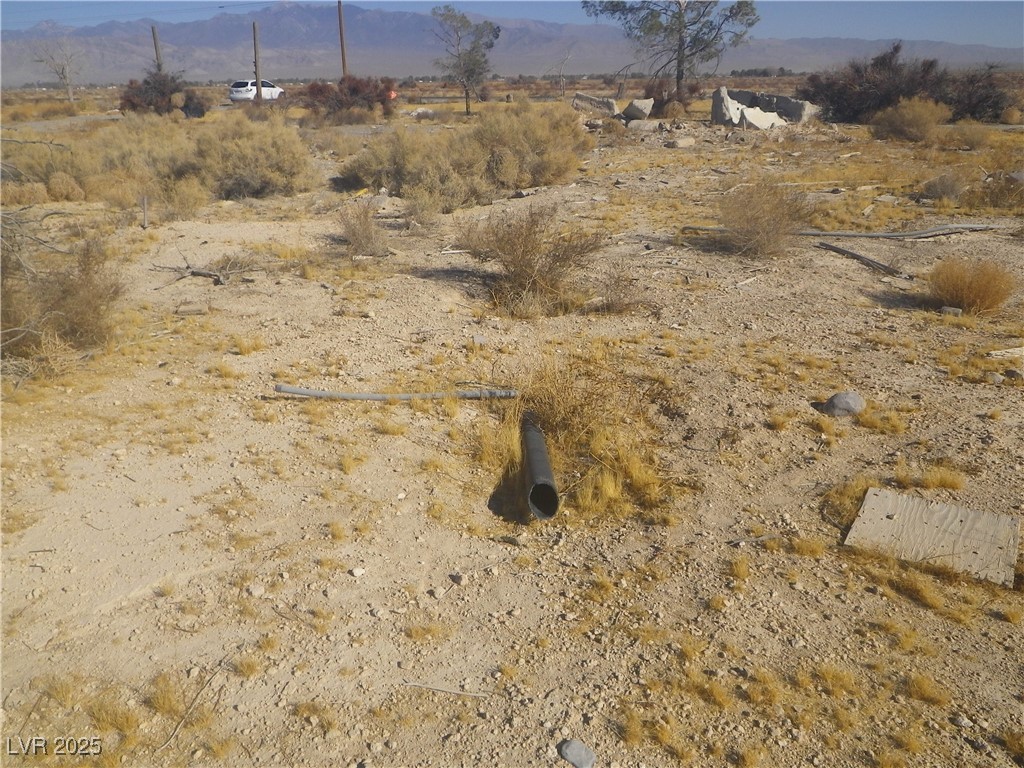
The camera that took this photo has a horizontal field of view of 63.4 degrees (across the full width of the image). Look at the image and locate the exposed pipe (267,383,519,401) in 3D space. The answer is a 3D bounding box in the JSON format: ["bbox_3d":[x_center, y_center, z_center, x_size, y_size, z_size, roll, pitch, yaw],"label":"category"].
[{"bbox_3d":[-0.597,0.036,4.293,1.255,0.095,0.055,-1,20,0],"label":"exposed pipe"}]

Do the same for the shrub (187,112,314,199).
[{"bbox_3d":[-3.943,-3.497,12.488,1.750,1.120,1.600,-7,21,-15],"label":"shrub"}]

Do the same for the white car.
[{"bbox_3d":[-18.805,-21.719,61.689,1.870,1.660,4.680,5,21,16],"label":"white car"}]

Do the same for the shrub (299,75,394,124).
[{"bbox_3d":[-7.263,-12.585,36.349,3.850,1.800,2.800,-5,21,-10],"label":"shrub"}]

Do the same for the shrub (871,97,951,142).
[{"bbox_3d":[9.818,-6.516,20.346,1.942,0.986,1.748,8,22,23],"label":"shrub"}]

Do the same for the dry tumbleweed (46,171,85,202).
[{"bbox_3d":[-6.441,-2.846,11.889,0.500,0.440,0.460,-11,23,-26],"label":"dry tumbleweed"}]

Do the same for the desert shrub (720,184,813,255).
[{"bbox_3d":[2.381,-1.546,7.676,0.846,0.629,0.803,5,21,16],"label":"desert shrub"}]

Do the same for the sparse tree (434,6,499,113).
[{"bbox_3d":[-2.121,-14.502,37.181,3.114,4.620,2.802,-2,20,-3],"label":"sparse tree"}]

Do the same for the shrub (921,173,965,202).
[{"bbox_3d":[5.578,-2.543,10.689,0.514,0.325,0.488,9,22,26],"label":"shrub"}]

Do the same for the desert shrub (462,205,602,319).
[{"bbox_3d":[0.146,-0.935,5.990,1.063,0.718,0.957,0,20,1],"label":"desert shrub"}]

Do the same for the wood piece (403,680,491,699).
[{"bbox_3d":[-0.180,0.836,2.267,0.244,0.013,0.020,4,21,12],"label":"wood piece"}]

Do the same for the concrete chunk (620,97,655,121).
[{"bbox_3d":[4.779,-10.430,31.443,1.246,0.772,0.810,2,20,8],"label":"concrete chunk"}]

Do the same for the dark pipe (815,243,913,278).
[{"bbox_3d":[3.064,-1.099,7.299,0.080,0.080,1.280,-5,21,-11],"label":"dark pipe"}]

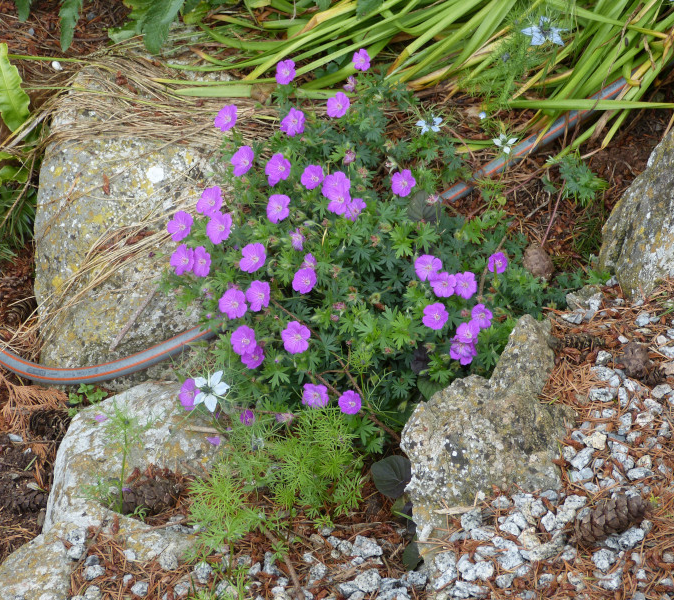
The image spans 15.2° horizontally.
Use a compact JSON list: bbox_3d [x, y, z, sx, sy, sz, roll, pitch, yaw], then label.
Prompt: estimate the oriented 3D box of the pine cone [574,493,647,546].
[{"bbox_3d":[0.282,0.227,2.600,0.084,0.040,0.040,-23,44,-27],"label":"pine cone"}]

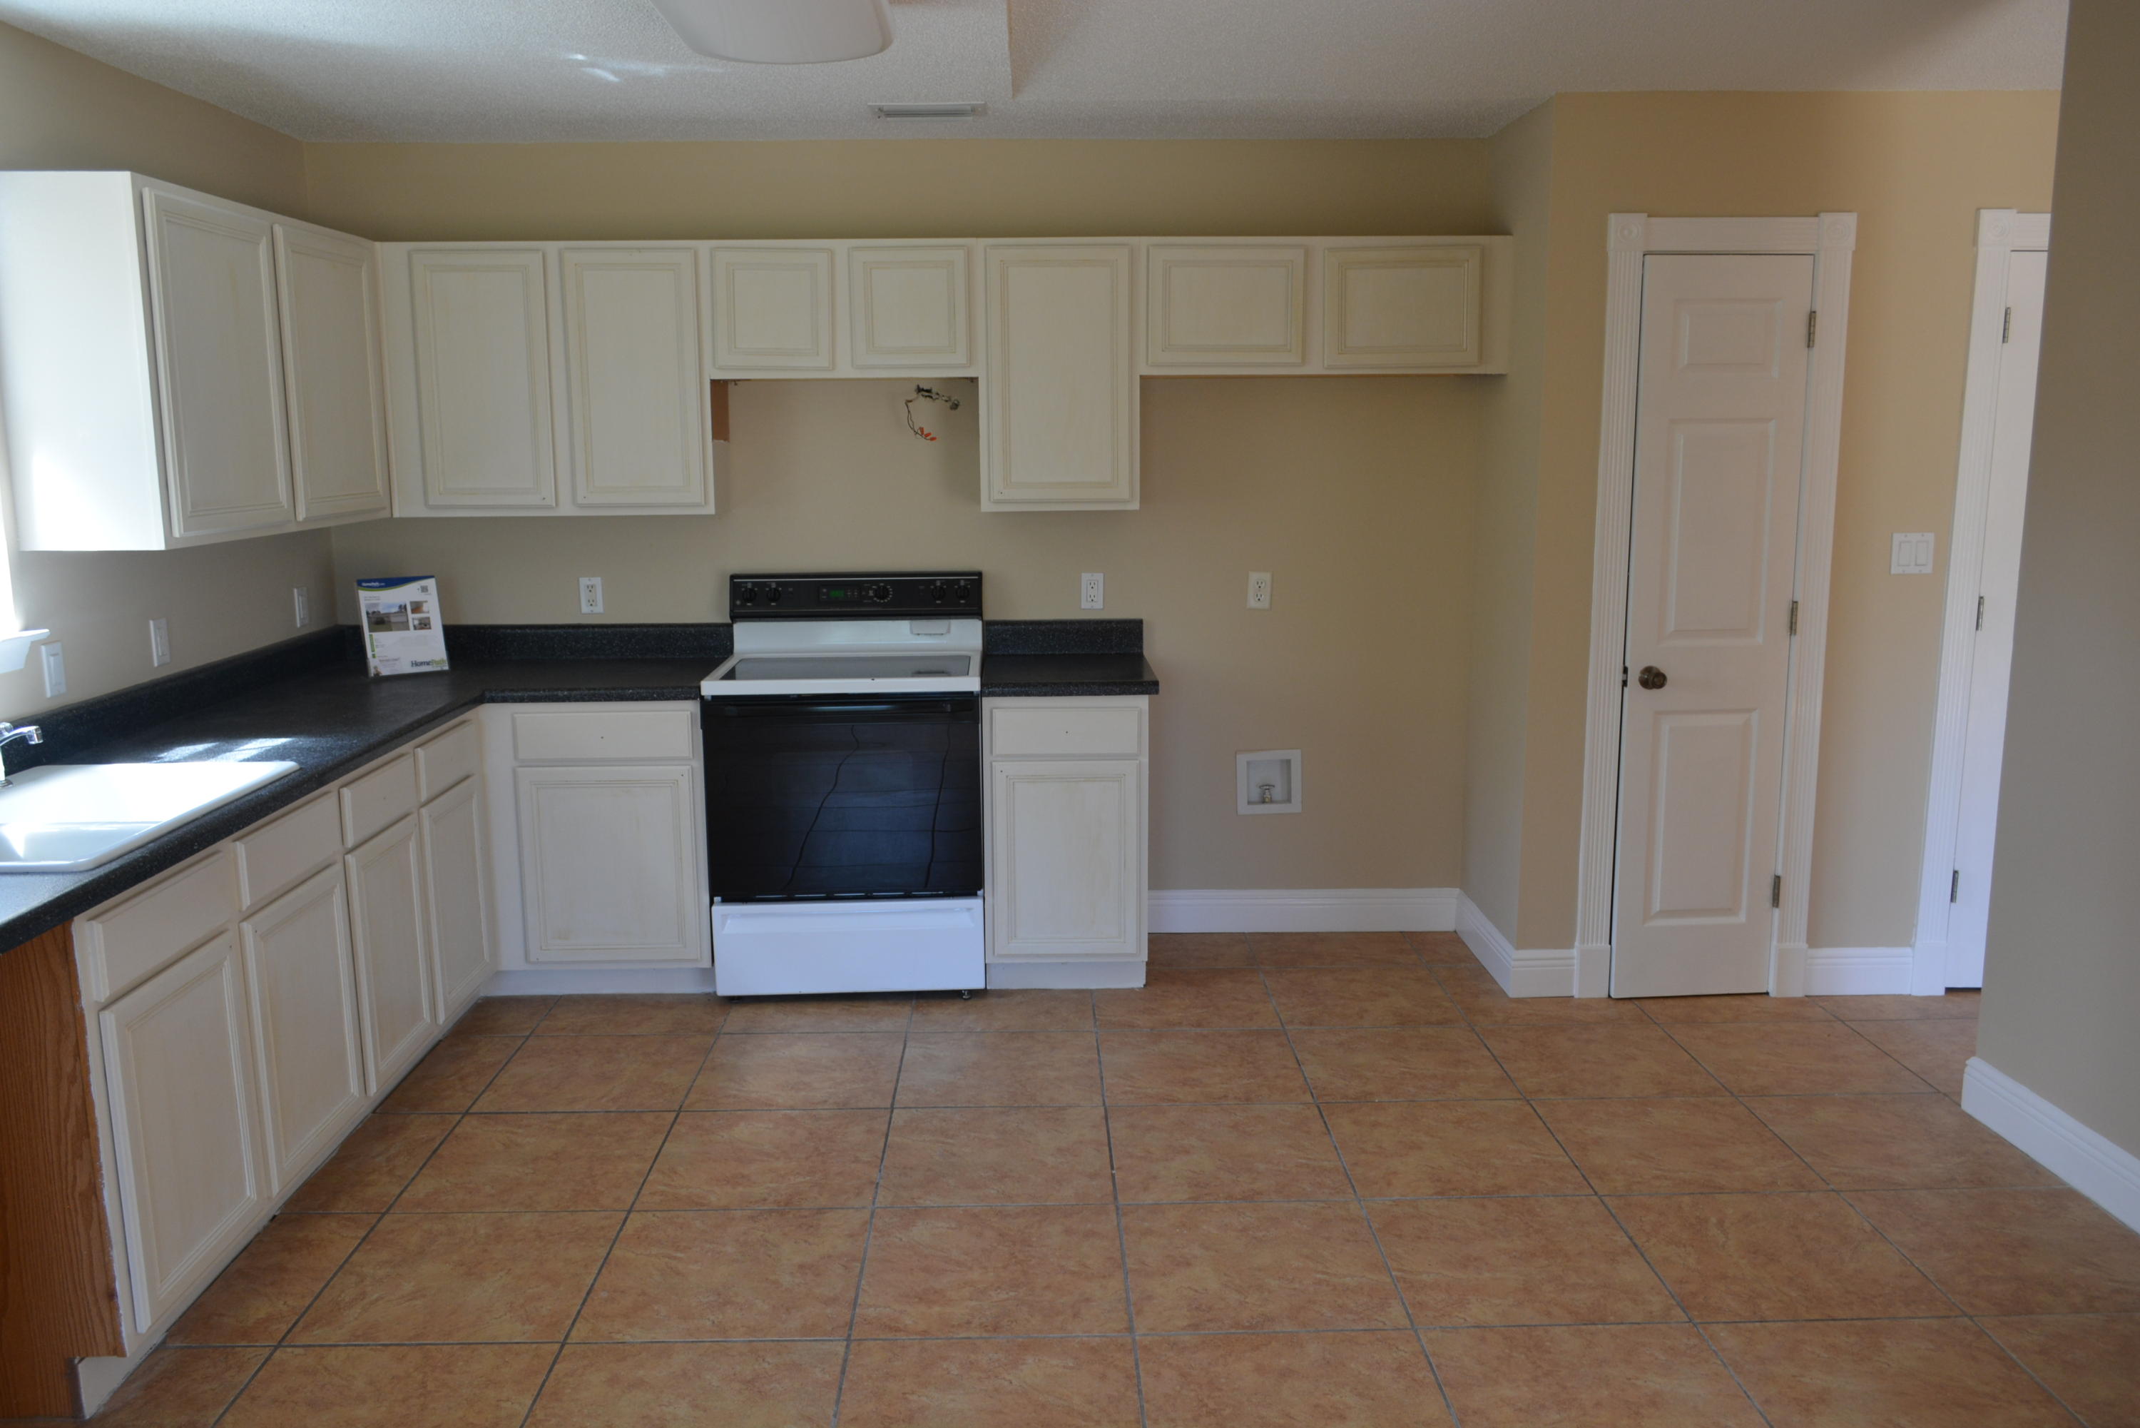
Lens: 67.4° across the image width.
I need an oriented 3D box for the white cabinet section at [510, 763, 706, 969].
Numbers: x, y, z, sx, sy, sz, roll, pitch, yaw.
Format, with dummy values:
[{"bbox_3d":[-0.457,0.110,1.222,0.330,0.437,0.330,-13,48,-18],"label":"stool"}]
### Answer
[{"bbox_3d":[-1.292,0.381,4.727,0.487,0.561,0.500,0,10,-1],"label":"white cabinet section"}]

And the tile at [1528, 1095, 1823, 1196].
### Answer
[{"bbox_3d":[1.352,0.970,3.612,0.497,0.012,0.497,-1,9,-1],"label":"tile"}]

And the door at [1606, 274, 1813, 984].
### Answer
[{"bbox_3d":[1.739,-0.203,4.384,0.453,2.030,0.036,-1,9,-3],"label":"door"}]

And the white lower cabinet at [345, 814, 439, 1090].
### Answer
[{"bbox_3d":[-1.826,0.546,3.734,0.500,0.550,0.390,-1,9,-1],"label":"white lower cabinet"}]

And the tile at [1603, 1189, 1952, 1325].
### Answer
[{"bbox_3d":[1.362,1.050,3.116,0.497,0.012,0.497,-1,9,-1],"label":"tile"}]

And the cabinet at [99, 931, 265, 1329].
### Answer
[{"bbox_3d":[-1.842,0.727,2.806,0.590,0.595,0.427,-1,10,-1],"label":"cabinet"}]

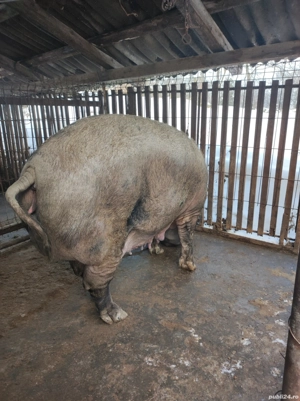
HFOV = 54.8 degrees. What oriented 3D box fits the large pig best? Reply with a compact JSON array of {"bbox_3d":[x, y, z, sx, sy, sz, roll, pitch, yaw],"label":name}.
[{"bbox_3d":[-0.030,0.002,1.743,0.600,0.990,1.470,13,22,39],"label":"large pig"}]

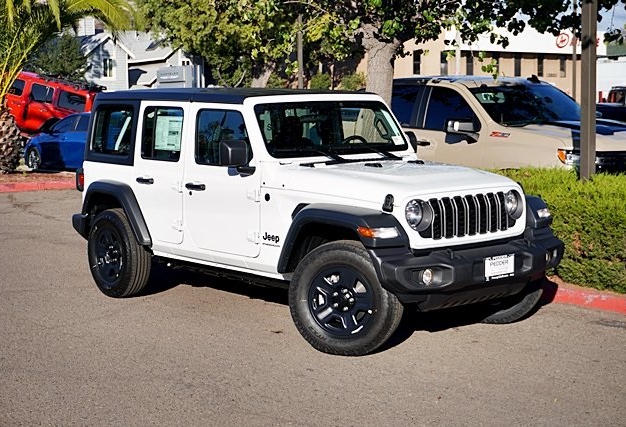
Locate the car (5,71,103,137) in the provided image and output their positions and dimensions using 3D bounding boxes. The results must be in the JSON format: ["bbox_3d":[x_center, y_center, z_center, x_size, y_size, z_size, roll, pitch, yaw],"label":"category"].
[{"bbox_3d":[-8.214,-3.063,31.078,4.750,1.980,1.980,15,7,1],"label":"car"}]

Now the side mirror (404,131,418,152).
[{"bbox_3d":[0.787,-0.569,9.774,0.240,0.260,0.135,-6,8,-41],"label":"side mirror"}]

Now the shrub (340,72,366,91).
[{"bbox_3d":[1.714,-5.570,48.000,1.150,1.000,1.100,0,6,0],"label":"shrub"}]

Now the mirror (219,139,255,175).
[{"bbox_3d":[-0.578,-0.432,8.577,0.240,0.260,0.135,-6,8,-41],"label":"mirror"}]

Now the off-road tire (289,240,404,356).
[{"bbox_3d":[0.235,0.593,7.936,0.800,0.790,0.250,3,7,27],"label":"off-road tire"}]

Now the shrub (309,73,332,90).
[{"bbox_3d":[0.321,-5.570,48.000,0.950,1.000,0.950,0,6,0],"label":"shrub"}]

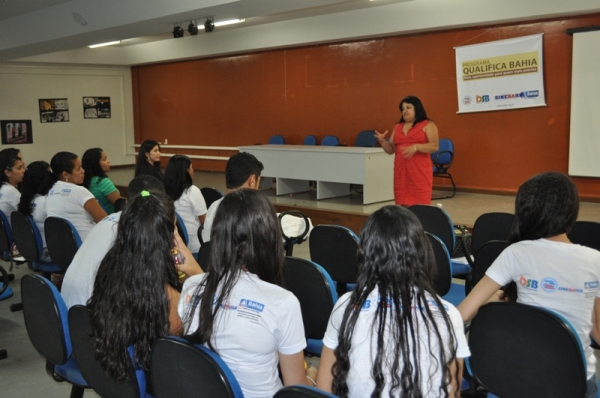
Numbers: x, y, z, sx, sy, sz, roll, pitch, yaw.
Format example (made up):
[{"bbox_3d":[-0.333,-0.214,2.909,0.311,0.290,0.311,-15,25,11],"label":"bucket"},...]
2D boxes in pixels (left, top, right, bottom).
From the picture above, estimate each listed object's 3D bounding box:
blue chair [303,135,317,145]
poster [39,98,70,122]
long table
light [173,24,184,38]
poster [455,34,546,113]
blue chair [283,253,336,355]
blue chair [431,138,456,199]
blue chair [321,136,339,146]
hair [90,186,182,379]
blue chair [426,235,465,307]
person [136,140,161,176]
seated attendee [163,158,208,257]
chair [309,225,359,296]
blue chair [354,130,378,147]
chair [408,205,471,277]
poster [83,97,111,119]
[{"bbox_3d":[0.015,-0.698,11.843,0.580,0.910,0.560,-6,9,-31],"label":"blue chair"},{"bbox_3d":[-5.482,-1.978,14.524,0.020,0.513,0.671,6,11,43],"label":"poster"},{"bbox_3d":[0.188,-0.412,9.848,2.580,0.723,0.680,6,11,43],"label":"long table"},{"bbox_3d":[-1.688,-2.334,9.016,0.160,0.200,0.190,6,11,44],"label":"light"},{"bbox_3d":[2.967,-1.851,9.738,1.460,1.020,0.040,1,7,45],"label":"poster"},{"bbox_3d":[0.179,0.684,3.218,0.540,0.900,0.580,6,11,44],"label":"blue chair"},{"bbox_3d":[1.922,-0.449,9.412,0.550,0.835,0.600,4,9,34],"label":"blue chair"},{"bbox_3d":[0.396,-0.647,11.408,0.560,0.910,0.580,6,11,44],"label":"blue chair"},{"bbox_3d":[-0.719,0.356,2.803,0.300,0.770,0.250,3,9,30],"label":"hair"},{"bbox_3d":[0.932,0.592,4.404,0.500,0.840,0.560,4,10,36],"label":"blue chair"},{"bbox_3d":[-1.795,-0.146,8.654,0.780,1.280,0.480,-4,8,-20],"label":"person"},{"bbox_3d":[-0.750,0.260,5.207,0.460,1.250,0.750,6,11,44],"label":"seated attendee"},{"bbox_3d":[0.374,0.568,4.674,0.500,0.840,0.560,5,10,38],"label":"chair"},{"bbox_3d":[0.901,-0.613,10.401,0.580,0.940,0.600,6,11,43],"label":"blue chair"},{"bbox_3d":[1.036,0.461,4.747,0.540,0.900,0.580,6,11,44],"label":"chair"},{"bbox_3d":[-5.048,-2.266,16.185,0.030,0.530,0.730,6,11,44],"label":"poster"}]

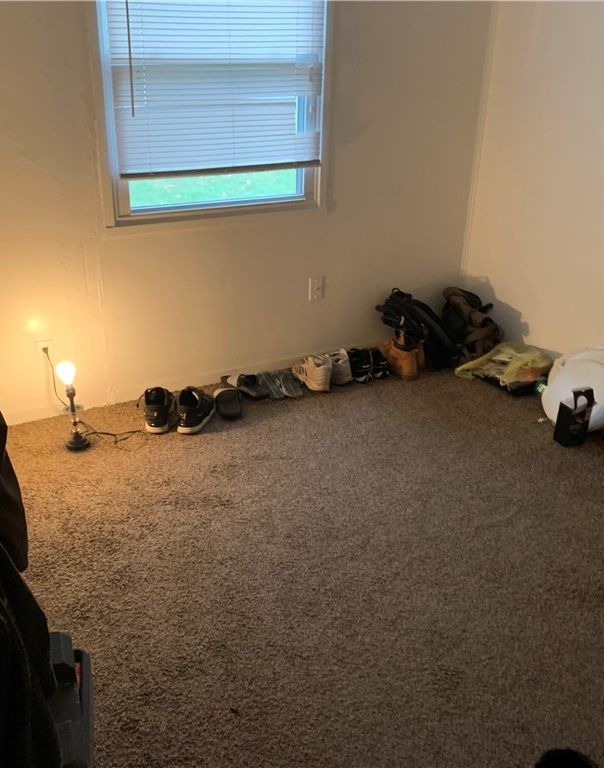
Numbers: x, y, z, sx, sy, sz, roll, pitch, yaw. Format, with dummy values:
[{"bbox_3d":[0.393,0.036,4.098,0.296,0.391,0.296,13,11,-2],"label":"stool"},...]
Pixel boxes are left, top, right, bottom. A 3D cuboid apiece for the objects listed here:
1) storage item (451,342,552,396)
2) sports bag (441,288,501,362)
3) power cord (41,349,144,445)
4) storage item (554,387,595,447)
[{"bbox_3d":[0.971,-0.075,3.551,0.290,0.135,0.350,-12,29,-27],"label":"storage item"},{"bbox_3d":[0.800,-0.324,3.876,0.290,0.360,0.260,-7,26,-18],"label":"sports bag"},{"bbox_3d":[-0.822,0.036,3.060,0.320,0.310,0.360,-12,28,-27],"label":"power cord"},{"bbox_3d":[1.087,0.125,3.081,0.115,0.230,0.085,-12,28,-27],"label":"storage item"}]

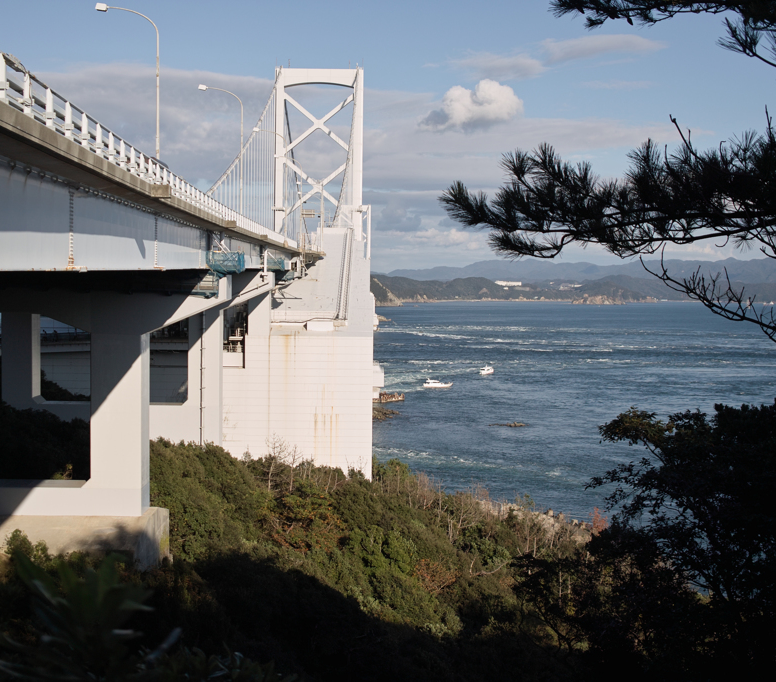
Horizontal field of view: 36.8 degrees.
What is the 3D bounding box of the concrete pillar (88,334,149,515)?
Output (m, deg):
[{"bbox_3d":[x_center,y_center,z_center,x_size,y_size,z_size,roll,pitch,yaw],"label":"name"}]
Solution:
[{"bbox_3d":[-18.050,5.430,78.500,3.380,12.100,3.200,1,2,-2],"label":"concrete pillar"}]

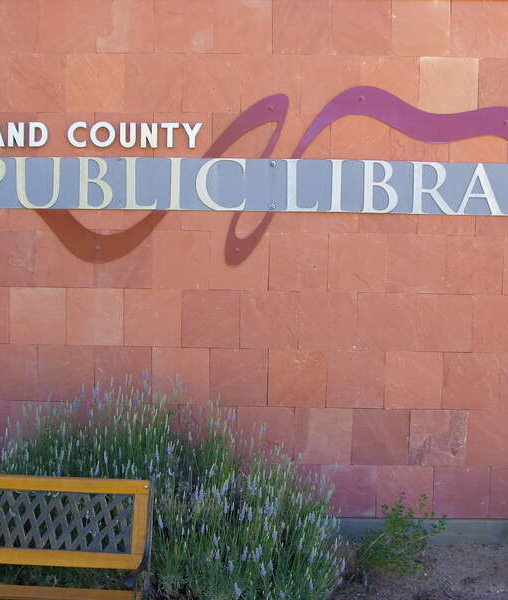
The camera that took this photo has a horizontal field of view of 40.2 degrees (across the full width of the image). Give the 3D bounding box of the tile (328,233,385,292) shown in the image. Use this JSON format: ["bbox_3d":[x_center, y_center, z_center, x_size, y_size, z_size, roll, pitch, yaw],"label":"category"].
[{"bbox_3d":[0.542,-0.195,3.659,0.305,0.305,0.030,1,3,0],"label":"tile"}]

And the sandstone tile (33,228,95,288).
[{"bbox_3d":[-0.993,-0.218,3.663,0.305,0.305,0.030,1,4,1],"label":"sandstone tile"}]

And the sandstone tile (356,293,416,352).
[{"bbox_3d":[0.696,0.117,3.645,0.305,0.305,0.025,1,4,1],"label":"sandstone tile"}]

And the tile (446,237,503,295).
[{"bbox_3d":[1.158,-0.182,3.655,0.305,0.305,0.030,1,3,0],"label":"tile"}]

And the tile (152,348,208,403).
[{"bbox_3d":[-0.390,0.399,3.692,0.305,0.305,0.030,1,4,1],"label":"tile"}]

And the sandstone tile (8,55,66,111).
[{"bbox_3d":[-1.137,-1.128,3.624,0.305,0.305,0.030,1,4,1],"label":"sandstone tile"}]

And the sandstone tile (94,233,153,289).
[{"bbox_3d":[-0.683,-0.213,3.647,0.305,0.305,0.025,1,4,1],"label":"sandstone tile"}]

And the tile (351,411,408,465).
[{"bbox_3d":[0.673,0.725,3.701,0.304,0.304,0.030,1,4,1],"label":"tile"}]

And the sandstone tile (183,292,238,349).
[{"bbox_3d":[-0.233,0.102,3.670,0.305,0.305,0.030,1,4,1],"label":"sandstone tile"}]

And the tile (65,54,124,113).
[{"bbox_3d":[-0.829,-1.129,3.619,0.305,0.305,0.030,1,3,0],"label":"tile"}]

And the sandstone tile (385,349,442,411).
[{"bbox_3d":[0.845,0.423,3.661,0.305,0.305,0.025,1,4,1],"label":"sandstone tile"}]

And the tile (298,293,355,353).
[{"bbox_3d":[0.389,0.107,3.681,0.305,0.305,0.030,1,4,1],"label":"tile"}]

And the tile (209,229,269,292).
[{"bbox_3d":[-0.081,-0.208,3.646,0.304,0.304,0.030,1,4,1],"label":"tile"}]

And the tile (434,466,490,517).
[{"bbox_3d":[1.107,1.019,3.694,0.305,0.294,0.025,1,4,1],"label":"tile"}]

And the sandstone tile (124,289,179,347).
[{"bbox_3d":[-0.541,0.091,3.675,0.304,0.304,0.030,1,4,1],"label":"sandstone tile"}]

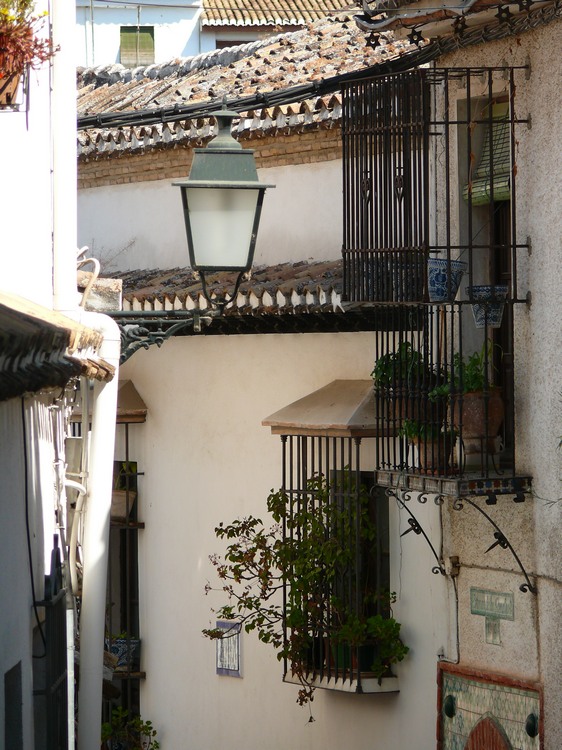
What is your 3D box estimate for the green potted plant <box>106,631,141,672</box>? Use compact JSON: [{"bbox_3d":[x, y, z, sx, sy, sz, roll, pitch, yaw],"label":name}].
[{"bbox_3d":[-1.040,1.831,35.000,0.225,0.275,0.225,-1,1,0],"label":"green potted plant"}]

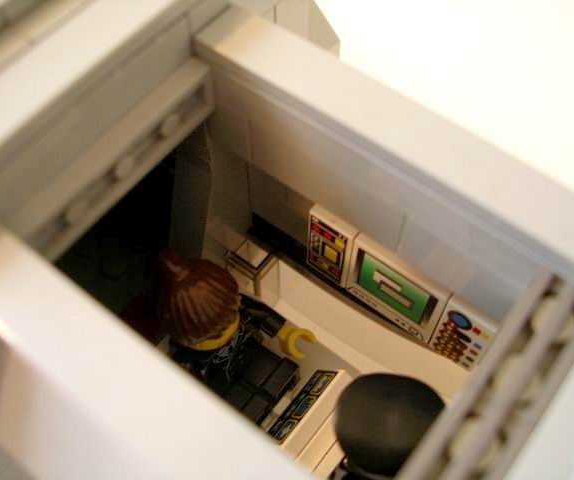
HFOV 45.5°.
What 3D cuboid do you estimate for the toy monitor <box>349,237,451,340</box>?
[{"bbox_3d":[0.017,0.007,0.106,0.016,0.016,0.003,35,66,17],"label":"toy monitor"}]

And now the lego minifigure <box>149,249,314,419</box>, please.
[{"bbox_3d":[-0.012,0.017,0.114,0.024,0.032,0.024,35,66,17],"label":"lego minifigure"}]

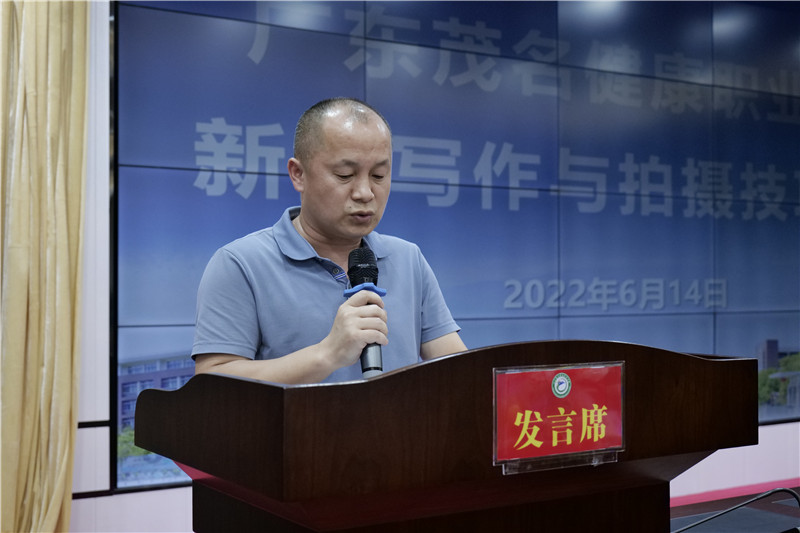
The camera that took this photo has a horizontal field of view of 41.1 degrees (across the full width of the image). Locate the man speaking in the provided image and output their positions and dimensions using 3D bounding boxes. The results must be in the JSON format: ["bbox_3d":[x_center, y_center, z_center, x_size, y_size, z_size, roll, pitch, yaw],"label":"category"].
[{"bbox_3d":[-0.115,0.530,1.940,0.540,1.670,0.420,0,-1,-30],"label":"man speaking"}]

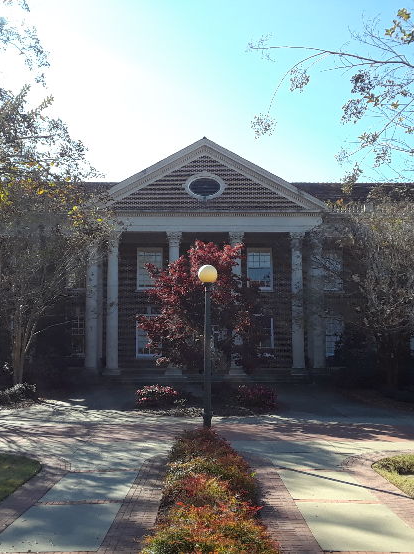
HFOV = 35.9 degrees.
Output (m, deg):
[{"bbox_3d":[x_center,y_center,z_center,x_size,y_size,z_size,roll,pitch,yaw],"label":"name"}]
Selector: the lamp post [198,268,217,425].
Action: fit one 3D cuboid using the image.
[{"bbox_3d":[0.010,1.250,10.200,0.320,2.920,0.320,0,-6,0],"label":"lamp post"}]

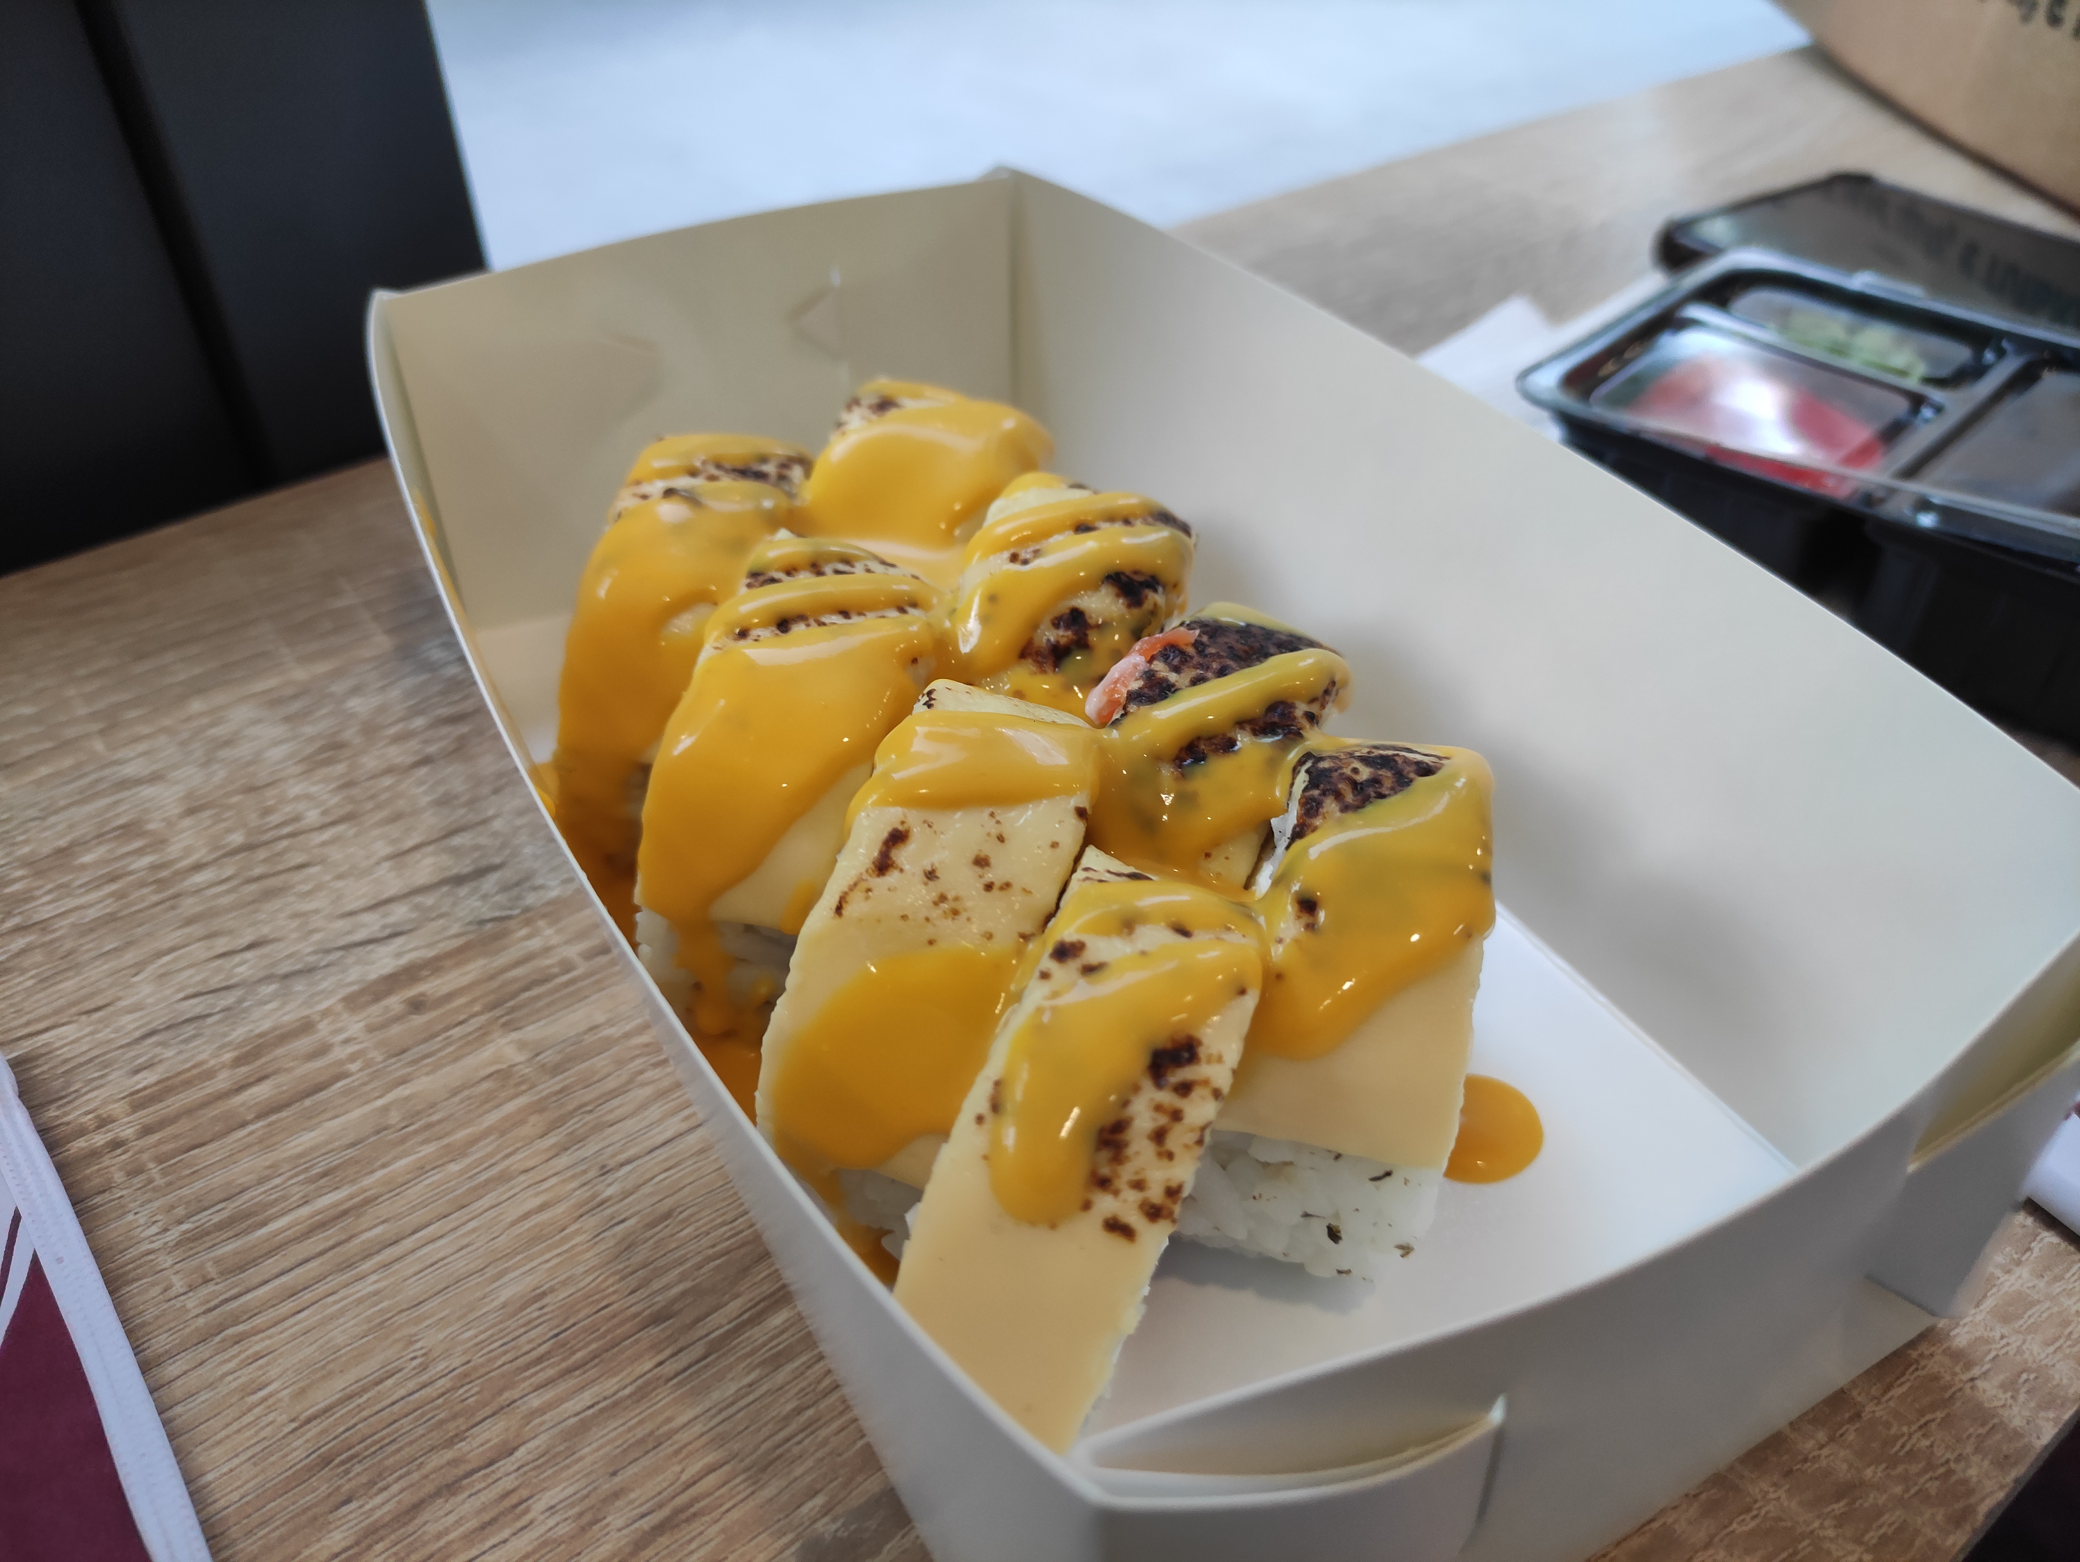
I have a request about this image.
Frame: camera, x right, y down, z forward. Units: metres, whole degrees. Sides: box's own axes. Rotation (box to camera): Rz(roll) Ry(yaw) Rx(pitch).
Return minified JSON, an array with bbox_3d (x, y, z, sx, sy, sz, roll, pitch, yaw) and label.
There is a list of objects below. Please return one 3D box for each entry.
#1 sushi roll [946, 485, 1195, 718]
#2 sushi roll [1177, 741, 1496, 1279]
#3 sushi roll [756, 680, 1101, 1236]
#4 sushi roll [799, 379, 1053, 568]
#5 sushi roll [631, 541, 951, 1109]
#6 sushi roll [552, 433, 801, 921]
[{"bbox_3d":[0.004,-0.015,0.200,0.023,0.045,0.046,13,41,7],"label":"sushi roll"},{"bbox_3d":[0.033,0.019,0.161,0.023,0.045,0.047,11,41,9],"label":"sushi roll"},{"bbox_3d":[-0.011,0.014,0.163,0.021,0.046,0.048,19,41,1],"label":"sushi roll"},{"bbox_3d":[-0.017,-0.032,0.220,0.024,0.045,0.046,16,42,6],"label":"sushi roll"},{"bbox_3d":[-0.028,-0.002,0.182,0.022,0.048,0.048,17,41,0],"label":"sushi roll"},{"bbox_3d":[-0.043,-0.018,0.201,0.024,0.048,0.047,17,41,0],"label":"sushi roll"}]

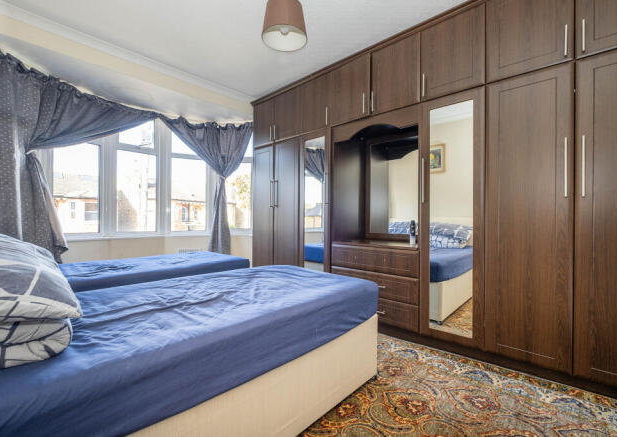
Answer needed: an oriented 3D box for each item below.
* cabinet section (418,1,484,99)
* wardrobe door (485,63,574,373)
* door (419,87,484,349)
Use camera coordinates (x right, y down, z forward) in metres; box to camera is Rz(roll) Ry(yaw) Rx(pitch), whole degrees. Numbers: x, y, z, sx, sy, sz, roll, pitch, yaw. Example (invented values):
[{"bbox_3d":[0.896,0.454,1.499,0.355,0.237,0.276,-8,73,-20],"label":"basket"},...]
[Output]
[{"bbox_3d":[1.275,-1.235,2.299,0.456,0.572,0.570,0,0,42],"label":"cabinet section"},{"bbox_3d":[1.398,0.003,1.752,0.433,1.826,0.040,0,0,41],"label":"wardrobe door"},{"bbox_3d":[1.068,0.003,2.038,0.435,1.826,0.040,0,0,41],"label":"door"}]

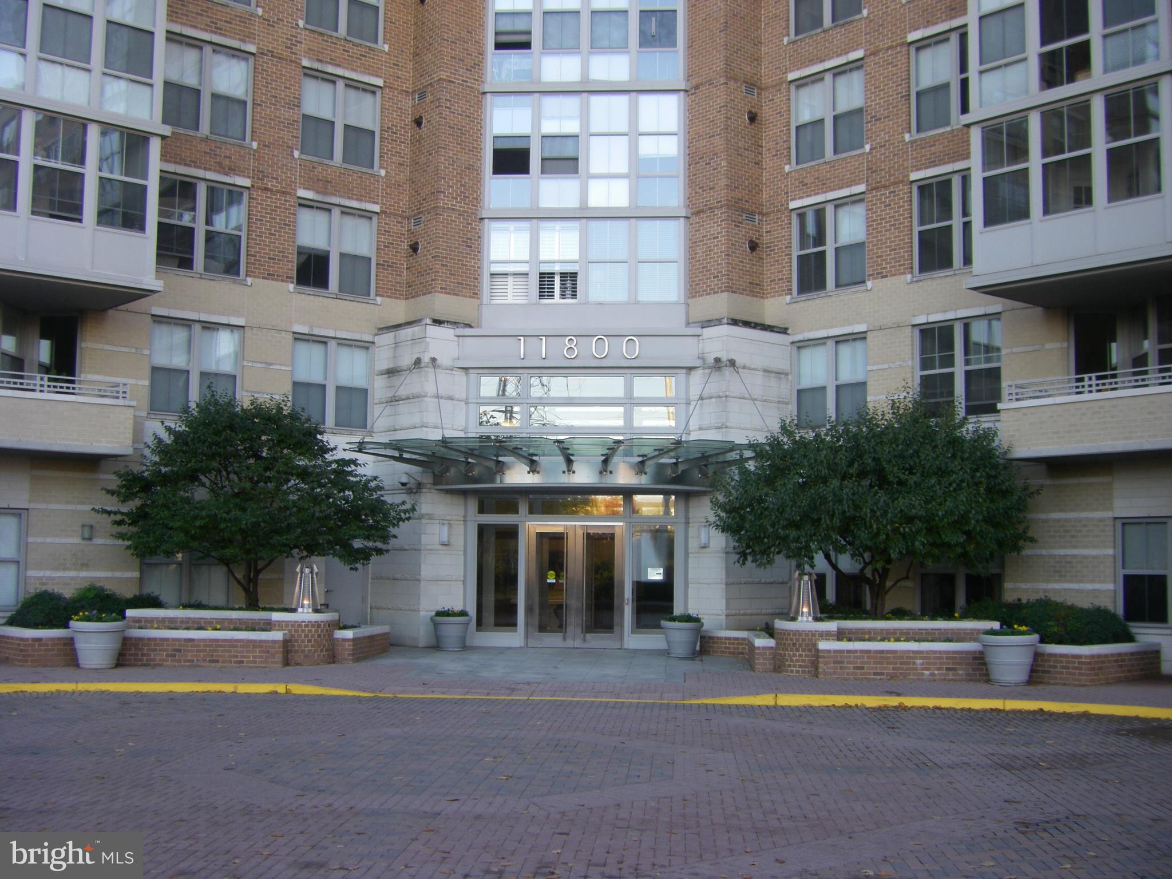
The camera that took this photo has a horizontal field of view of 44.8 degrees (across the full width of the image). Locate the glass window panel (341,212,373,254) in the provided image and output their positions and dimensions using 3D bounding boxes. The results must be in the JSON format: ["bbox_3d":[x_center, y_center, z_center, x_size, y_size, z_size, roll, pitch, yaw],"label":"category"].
[{"bbox_3d":[-4.736,-4.236,29.304,0.760,0.790,0.050,5,-7,-41],"label":"glass window panel"}]

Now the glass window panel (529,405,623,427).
[{"bbox_3d":[-0.197,-0.468,28.753,1.913,0.438,0.060,0,-5,4],"label":"glass window panel"}]

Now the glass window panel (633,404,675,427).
[{"bbox_3d":[1.395,-0.489,29.177,0.851,0.470,0.060,0,-5,4],"label":"glass window panel"}]

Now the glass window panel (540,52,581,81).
[{"bbox_3d":[-0.520,-7.815,29.870,0.840,0.611,0.060,0,-5,4],"label":"glass window panel"}]

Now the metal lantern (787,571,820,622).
[{"bbox_3d":[3.410,2.457,22.250,0.490,0.790,0.490,0,-5,4],"label":"metal lantern"}]

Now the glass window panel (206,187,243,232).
[{"bbox_3d":[-6.956,-4.452,27.383,0.780,0.780,0.050,5,-7,-41],"label":"glass window panel"}]

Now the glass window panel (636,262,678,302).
[{"bbox_3d":[1.513,-3.359,30.324,0.892,0.848,0.060,0,-5,4],"label":"glass window panel"}]

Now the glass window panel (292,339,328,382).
[{"bbox_3d":[-5.665,-1.632,29.197,0.785,0.810,0.060,5,-7,-41],"label":"glass window panel"}]

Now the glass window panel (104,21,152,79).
[{"bbox_3d":[-7.936,-6.762,24.714,0.841,0.828,0.060,5,-7,-41],"label":"glass window panel"}]

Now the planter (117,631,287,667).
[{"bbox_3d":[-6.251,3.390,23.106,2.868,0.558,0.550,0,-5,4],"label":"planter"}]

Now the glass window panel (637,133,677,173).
[{"bbox_3d":[1.481,-5.991,29.676,0.840,0.860,0.050,0,-5,4],"label":"glass window panel"}]

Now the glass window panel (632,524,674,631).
[{"bbox_3d":[1.329,2.741,28.093,0.813,2.133,0.060,0,-5,4],"label":"glass window panel"}]

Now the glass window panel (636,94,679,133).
[{"bbox_3d":[1.500,-6.878,29.877,0.865,0.830,0.060,0,-5,4],"label":"glass window panel"}]

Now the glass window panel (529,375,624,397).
[{"bbox_3d":[-0.193,-1.064,28.492,1.913,0.425,0.050,0,-5,4],"label":"glass window panel"}]

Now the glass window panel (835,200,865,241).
[{"bbox_3d":[5.181,-4.300,27.939,0.050,0.760,0.740,5,-7,-41],"label":"glass window panel"}]

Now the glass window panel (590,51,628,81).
[{"bbox_3d":[0.498,-7.876,30.052,0.843,0.618,0.060,0,-5,4],"label":"glass window panel"}]

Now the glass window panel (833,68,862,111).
[{"bbox_3d":[5.220,-6.929,28.264,0.060,0.852,0.744,5,-7,-41],"label":"glass window panel"}]

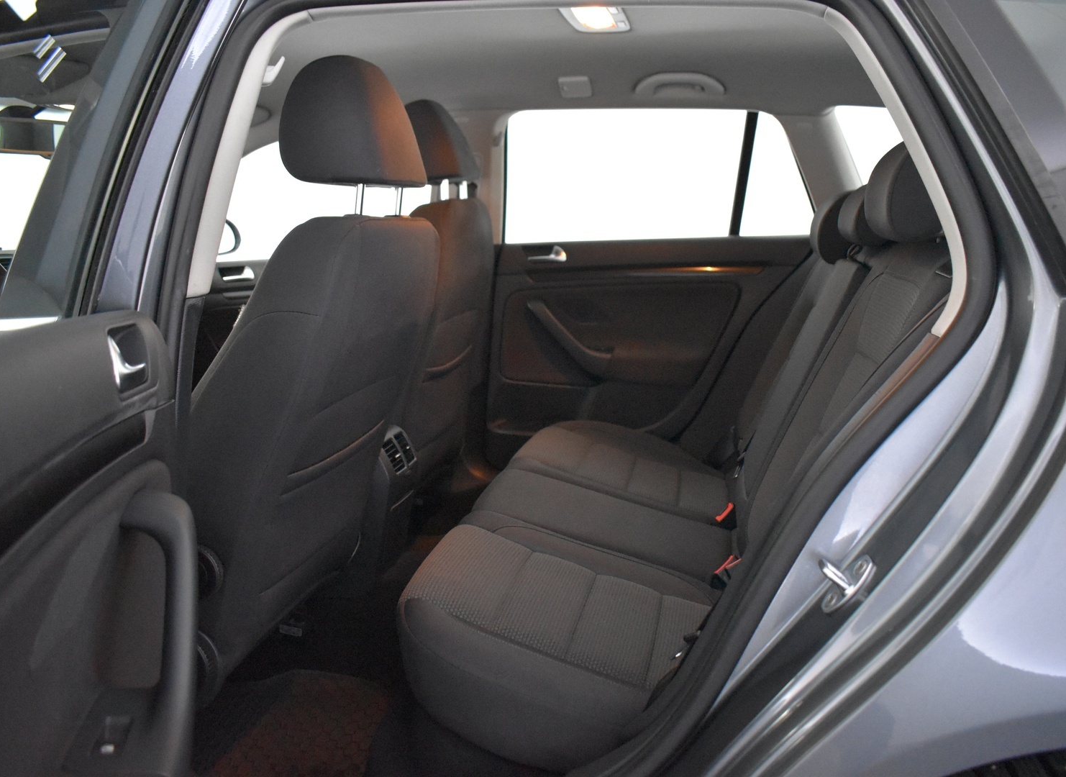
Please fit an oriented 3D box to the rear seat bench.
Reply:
[{"bbox_3d":[0.290,0.044,1.670,0.851,0.922,1.302,3,12,12],"label":"rear seat bench"}]

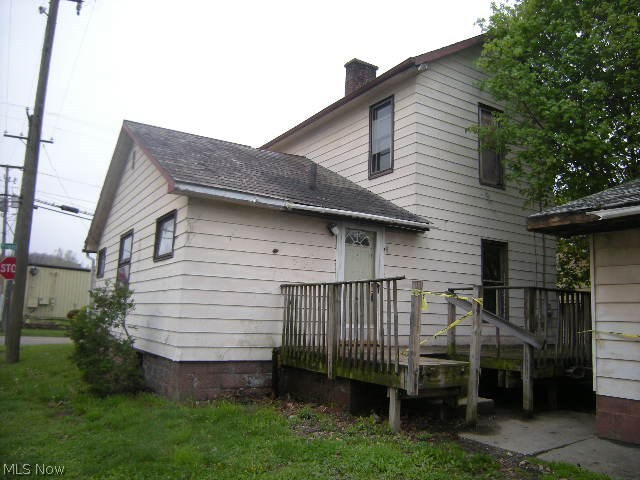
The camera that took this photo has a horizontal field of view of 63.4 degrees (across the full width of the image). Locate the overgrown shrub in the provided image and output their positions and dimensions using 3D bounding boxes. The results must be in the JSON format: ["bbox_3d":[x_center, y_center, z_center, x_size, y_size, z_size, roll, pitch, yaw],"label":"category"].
[{"bbox_3d":[-3.432,1.554,8.443,1.150,1.790,1.250,7,-10,-30],"label":"overgrown shrub"}]

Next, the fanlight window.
[{"bbox_3d":[0.665,-0.030,9.090,0.547,0.257,0.050,7,-10,-30],"label":"fanlight window"}]

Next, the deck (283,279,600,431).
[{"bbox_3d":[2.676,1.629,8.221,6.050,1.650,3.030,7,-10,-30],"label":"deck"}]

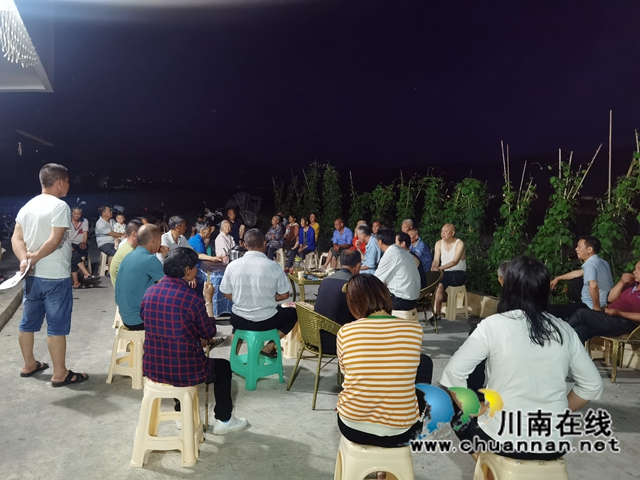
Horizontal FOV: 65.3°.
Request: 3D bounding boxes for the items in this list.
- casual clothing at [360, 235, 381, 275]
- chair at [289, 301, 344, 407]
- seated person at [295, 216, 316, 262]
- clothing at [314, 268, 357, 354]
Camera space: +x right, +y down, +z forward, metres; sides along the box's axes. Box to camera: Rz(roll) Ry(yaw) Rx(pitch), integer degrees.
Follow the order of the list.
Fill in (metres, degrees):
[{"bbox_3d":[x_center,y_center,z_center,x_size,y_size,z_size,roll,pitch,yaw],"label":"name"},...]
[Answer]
[{"bbox_3d":[0.713,0.189,6.728,0.420,0.530,0.460,5,5,30],"label":"casual clothing"},{"bbox_3d":[0.088,0.833,3.837,0.560,0.720,0.540,0,5,-32],"label":"chair"},{"bbox_3d":[-0.422,0.076,11.332,0.500,1.210,0.850,4,5,37],"label":"seated person"},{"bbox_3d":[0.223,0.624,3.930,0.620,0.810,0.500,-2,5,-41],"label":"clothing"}]

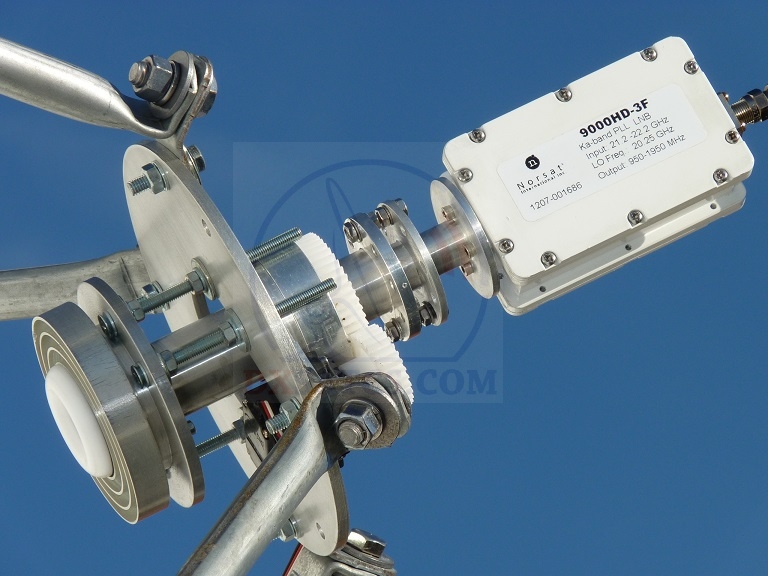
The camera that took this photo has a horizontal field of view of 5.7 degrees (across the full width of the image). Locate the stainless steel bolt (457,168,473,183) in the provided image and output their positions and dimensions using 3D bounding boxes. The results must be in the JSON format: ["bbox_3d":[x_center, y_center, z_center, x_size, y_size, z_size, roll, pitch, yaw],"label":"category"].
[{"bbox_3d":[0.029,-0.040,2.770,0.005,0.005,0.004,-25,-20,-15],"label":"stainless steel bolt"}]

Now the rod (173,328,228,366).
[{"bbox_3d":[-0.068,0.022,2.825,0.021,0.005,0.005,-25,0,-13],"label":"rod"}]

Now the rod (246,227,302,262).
[{"bbox_3d":[-0.039,-0.016,2.750,0.021,0.004,0.004,-25,0,-15],"label":"rod"}]

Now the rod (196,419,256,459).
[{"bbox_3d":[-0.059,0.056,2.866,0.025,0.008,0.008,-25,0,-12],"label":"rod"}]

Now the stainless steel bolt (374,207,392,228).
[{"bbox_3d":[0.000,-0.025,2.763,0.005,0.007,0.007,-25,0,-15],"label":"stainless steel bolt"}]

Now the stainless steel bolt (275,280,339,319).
[{"bbox_3d":[-0.027,0.003,2.730,0.022,0.004,0.004,-25,0,-15],"label":"stainless steel bolt"}]

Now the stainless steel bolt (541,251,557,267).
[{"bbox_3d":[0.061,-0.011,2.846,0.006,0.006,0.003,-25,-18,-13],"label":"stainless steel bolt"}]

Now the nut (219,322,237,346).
[{"bbox_3d":[-0.055,0.016,2.722,0.004,0.008,0.008,-25,0,-15],"label":"nut"}]

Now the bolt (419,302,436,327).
[{"bbox_3d":[0.016,0.009,2.763,0.005,0.007,0.007,-25,0,-15],"label":"bolt"}]

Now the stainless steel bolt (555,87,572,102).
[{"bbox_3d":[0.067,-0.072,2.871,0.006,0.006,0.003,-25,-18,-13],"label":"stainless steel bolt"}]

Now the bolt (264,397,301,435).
[{"bbox_3d":[-0.035,0.046,2.700,0.013,0.010,0.010,-25,0,-15],"label":"bolt"}]

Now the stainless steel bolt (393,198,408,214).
[{"bbox_3d":[0.006,-0.029,2.768,0.004,0.007,0.007,-25,0,-15],"label":"stainless steel bolt"}]

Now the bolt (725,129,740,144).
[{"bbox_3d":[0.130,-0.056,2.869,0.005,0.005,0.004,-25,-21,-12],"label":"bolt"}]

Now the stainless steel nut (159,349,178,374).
[{"bbox_3d":[-0.079,0.027,2.811,0.004,0.009,0.009,-25,0,-12],"label":"stainless steel nut"}]

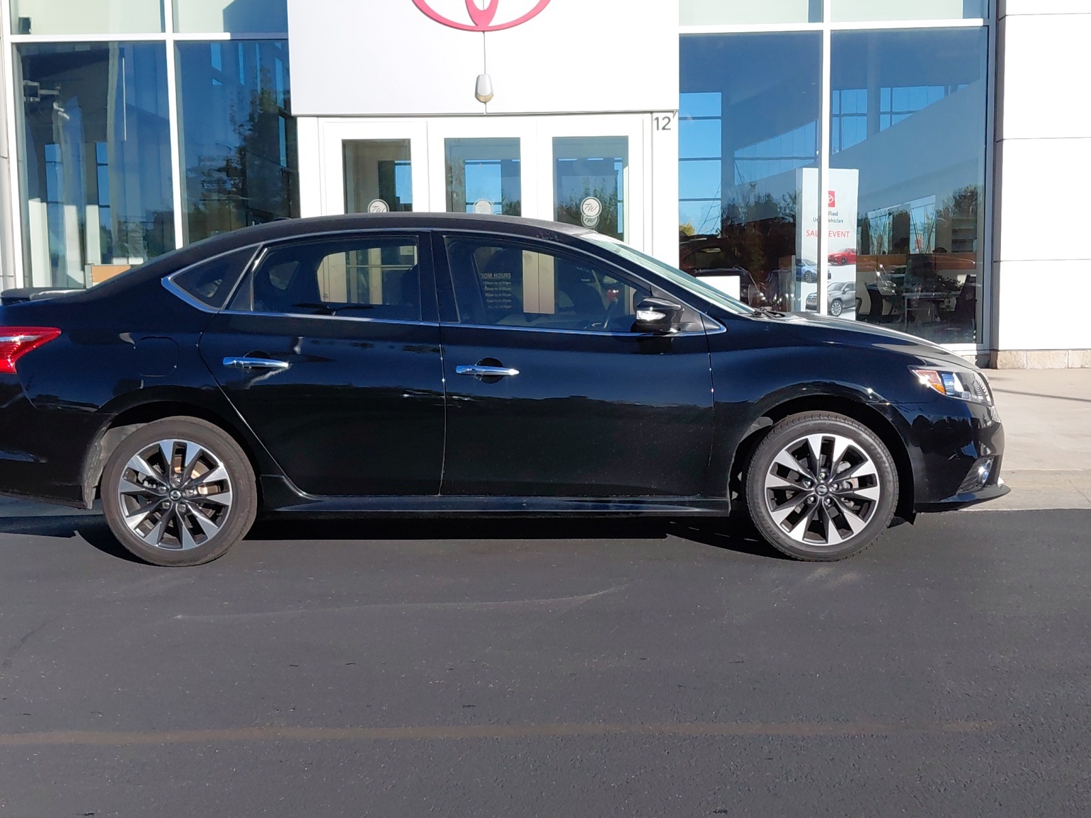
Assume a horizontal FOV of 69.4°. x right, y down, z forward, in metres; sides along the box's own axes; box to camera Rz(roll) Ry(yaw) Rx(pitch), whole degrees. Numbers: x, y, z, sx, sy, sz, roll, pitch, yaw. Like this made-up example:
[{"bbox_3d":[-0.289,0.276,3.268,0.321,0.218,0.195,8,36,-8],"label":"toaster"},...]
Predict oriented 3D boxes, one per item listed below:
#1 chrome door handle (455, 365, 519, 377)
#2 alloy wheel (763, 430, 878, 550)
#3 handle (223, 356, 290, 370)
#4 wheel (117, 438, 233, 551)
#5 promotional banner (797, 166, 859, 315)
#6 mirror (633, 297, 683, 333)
[{"bbox_3d":[-0.235,-0.155,3.200,0.258,0.042,0.050,2,6,0],"label":"chrome door handle"},{"bbox_3d":[1.153,0.327,3.374,0.473,0.473,0.180,-1,6,0],"label":"alloy wheel"},{"bbox_3d":[-1.177,-0.188,3.210,0.266,0.043,0.050,4,6,0],"label":"handle"},{"bbox_3d":[-1.548,0.350,3.381,0.473,0.473,0.180,-1,6,0],"label":"wheel"},{"bbox_3d":[3.177,-1.699,8.900,0.790,2.000,0.100,-2,7,-16],"label":"promotional banner"},{"bbox_3d":[0.447,-0.373,3.150,0.170,0.140,0.220,-1,6,0],"label":"mirror"}]

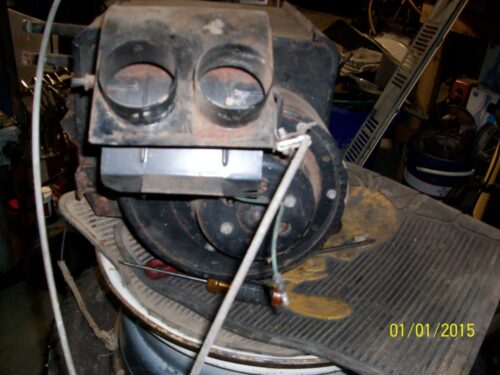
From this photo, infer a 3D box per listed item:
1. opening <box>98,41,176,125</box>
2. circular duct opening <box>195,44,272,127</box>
[{"bbox_3d":[-0.124,-0.117,0.550,0.084,0.035,0.084,2,68,-2],"label":"opening"},{"bbox_3d":[-0.018,-0.114,0.550,0.084,0.035,0.084,2,68,-2],"label":"circular duct opening"}]

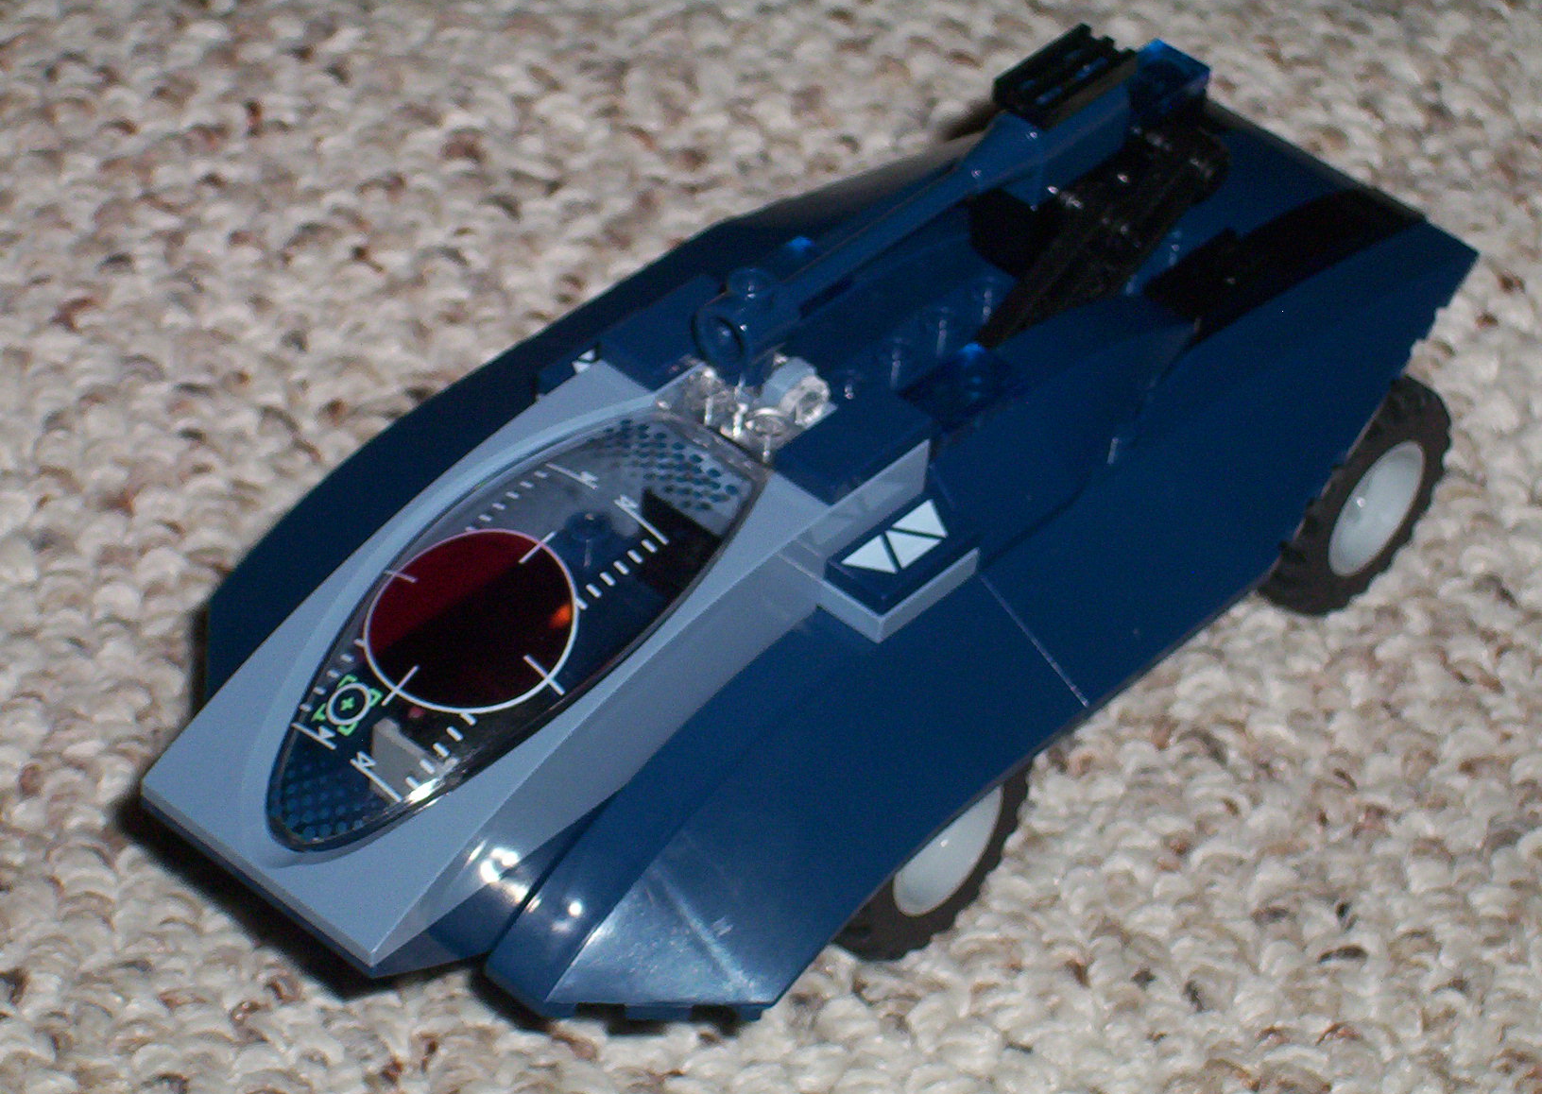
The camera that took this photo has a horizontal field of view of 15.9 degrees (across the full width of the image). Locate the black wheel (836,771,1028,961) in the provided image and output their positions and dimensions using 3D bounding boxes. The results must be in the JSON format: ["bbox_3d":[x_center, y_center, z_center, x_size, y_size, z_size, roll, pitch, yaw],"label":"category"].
[{"bbox_3d":[0.014,0.029,0.600,0.014,0.030,0.030,33,48,26],"label":"black wheel"}]

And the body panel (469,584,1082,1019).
[{"bbox_3d":[0.002,0.027,0.563,0.025,0.019,0.065,33,48,26],"label":"body panel"}]

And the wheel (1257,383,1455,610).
[{"bbox_3d":[0.065,-0.008,0.647,0.014,0.030,0.030,33,48,26],"label":"wheel"}]

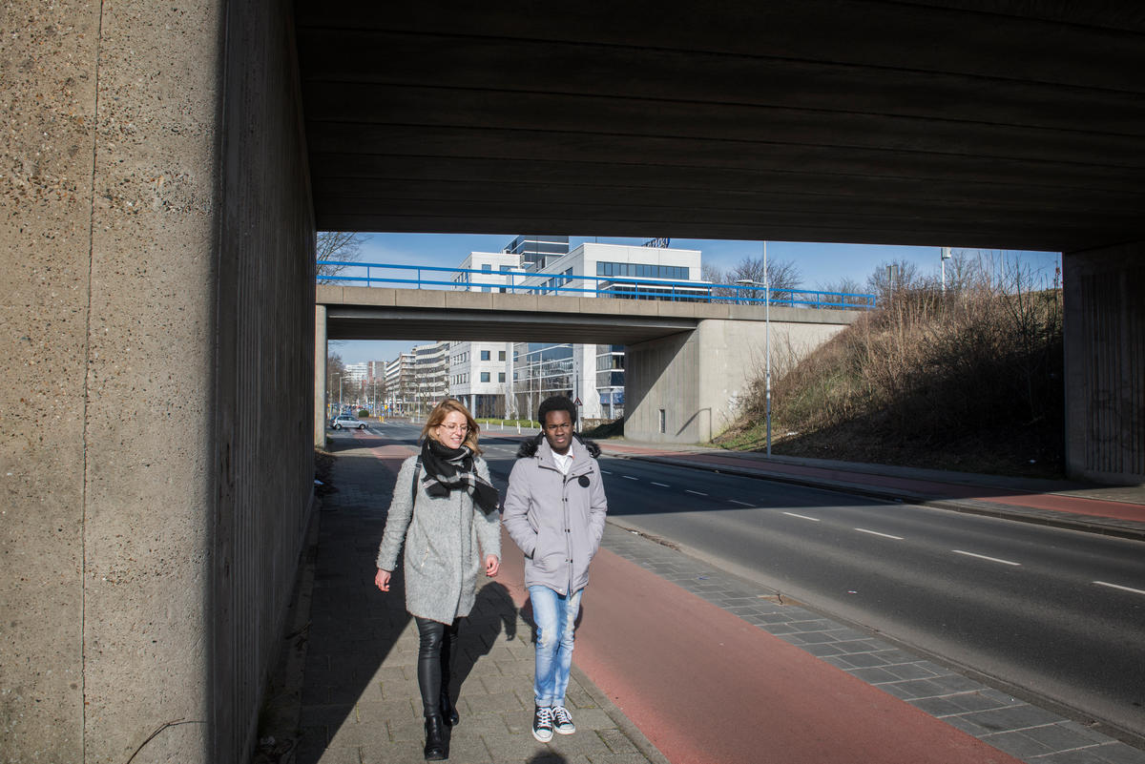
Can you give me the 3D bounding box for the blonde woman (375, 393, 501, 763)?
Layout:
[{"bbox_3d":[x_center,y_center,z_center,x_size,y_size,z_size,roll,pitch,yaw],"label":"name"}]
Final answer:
[{"bbox_3d":[-0.710,0.952,3.940,0.590,1.725,0.530,1,-2,-16],"label":"blonde woman"}]

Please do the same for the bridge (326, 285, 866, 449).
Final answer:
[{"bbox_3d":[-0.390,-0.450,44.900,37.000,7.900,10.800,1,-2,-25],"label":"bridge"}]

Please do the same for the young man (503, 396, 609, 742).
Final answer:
[{"bbox_3d":[-0.105,0.950,4.100,0.540,1.760,0.410,0,-2,-12],"label":"young man"}]

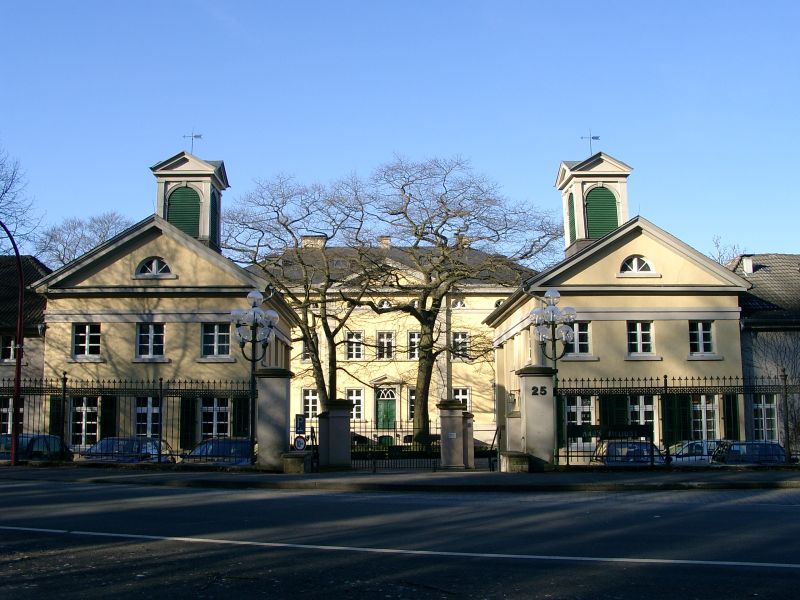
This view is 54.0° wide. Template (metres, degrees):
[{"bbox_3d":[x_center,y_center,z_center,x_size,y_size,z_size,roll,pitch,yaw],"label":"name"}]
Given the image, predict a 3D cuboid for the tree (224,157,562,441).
[{"bbox_3d":[-0.707,0.233,41.446,16.800,16.000,13.000,0,-9,-1],"label":"tree"}]

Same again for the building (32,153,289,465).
[{"bbox_3d":[-9.840,0.318,36.562,9.500,14.200,12.200,0,-9,-1],"label":"building"}]

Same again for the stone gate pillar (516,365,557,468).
[{"bbox_3d":[4.187,3.559,23.941,1.100,3.050,1.100,0,-9,-1],"label":"stone gate pillar"}]

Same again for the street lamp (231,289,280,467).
[{"bbox_3d":[-4.424,2.333,24.029,1.450,5.400,1.400,0,-9,-1],"label":"street lamp"}]

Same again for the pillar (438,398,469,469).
[{"bbox_3d":[1.621,3.947,23.064,0.860,1.966,0.750,0,-9,-1],"label":"pillar"}]

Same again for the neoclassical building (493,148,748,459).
[{"bbox_3d":[9.660,0.256,39.039,9.200,14.750,13.400,0,-9,-1],"label":"neoclassical building"}]

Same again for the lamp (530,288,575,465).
[{"bbox_3d":[4.644,2.283,23.539,1.350,5.311,1.350,0,-9,-1],"label":"lamp"}]

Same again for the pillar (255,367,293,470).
[{"bbox_3d":[-3.820,3.599,23.747,1.100,3.050,1.100,0,-9,-1],"label":"pillar"}]

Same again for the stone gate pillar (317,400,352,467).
[{"bbox_3d":[-1.874,3.909,22.986,0.880,2.010,0.750,0,-9,-1],"label":"stone gate pillar"}]

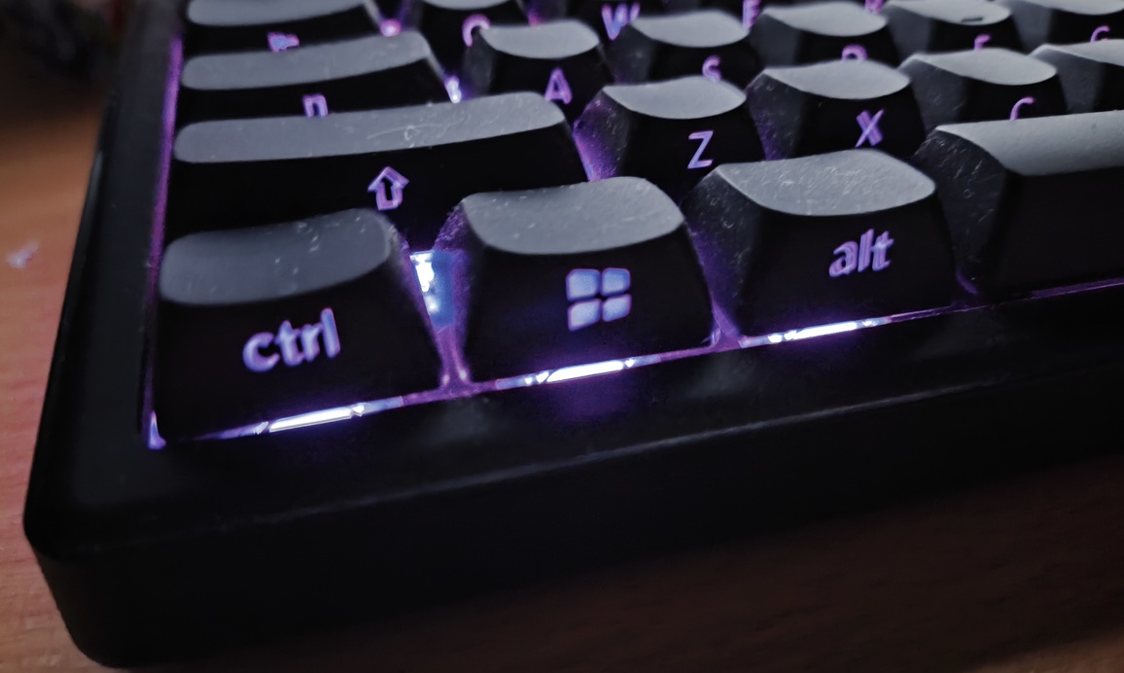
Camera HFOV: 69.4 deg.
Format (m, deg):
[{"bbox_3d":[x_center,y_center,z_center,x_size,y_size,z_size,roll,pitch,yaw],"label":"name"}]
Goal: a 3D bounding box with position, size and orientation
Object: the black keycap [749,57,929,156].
[{"bbox_3d":[0.030,-0.024,0.091,0.018,0.011,0.018,-10,44,-14],"label":"black keycap"}]

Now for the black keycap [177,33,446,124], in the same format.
[{"bbox_3d":[-0.028,-0.027,0.092,0.032,0.010,0.018,-10,44,-14],"label":"black keycap"}]

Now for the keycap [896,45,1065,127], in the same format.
[{"bbox_3d":[0.048,-0.027,0.096,0.018,0.011,0.018,-10,44,-14],"label":"keycap"}]

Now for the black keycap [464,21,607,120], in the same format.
[{"bbox_3d":[-0.003,-0.032,0.098,0.018,0.010,0.018,-10,44,-14],"label":"black keycap"}]

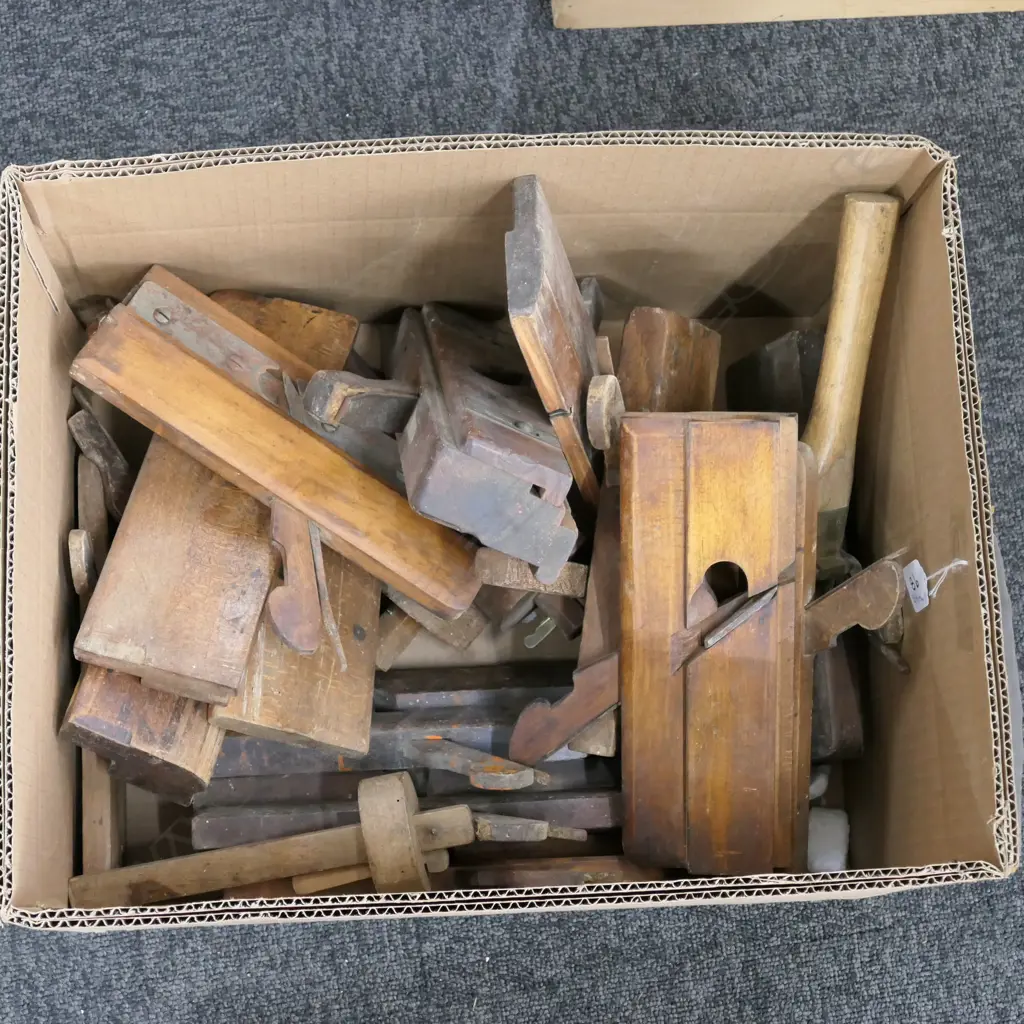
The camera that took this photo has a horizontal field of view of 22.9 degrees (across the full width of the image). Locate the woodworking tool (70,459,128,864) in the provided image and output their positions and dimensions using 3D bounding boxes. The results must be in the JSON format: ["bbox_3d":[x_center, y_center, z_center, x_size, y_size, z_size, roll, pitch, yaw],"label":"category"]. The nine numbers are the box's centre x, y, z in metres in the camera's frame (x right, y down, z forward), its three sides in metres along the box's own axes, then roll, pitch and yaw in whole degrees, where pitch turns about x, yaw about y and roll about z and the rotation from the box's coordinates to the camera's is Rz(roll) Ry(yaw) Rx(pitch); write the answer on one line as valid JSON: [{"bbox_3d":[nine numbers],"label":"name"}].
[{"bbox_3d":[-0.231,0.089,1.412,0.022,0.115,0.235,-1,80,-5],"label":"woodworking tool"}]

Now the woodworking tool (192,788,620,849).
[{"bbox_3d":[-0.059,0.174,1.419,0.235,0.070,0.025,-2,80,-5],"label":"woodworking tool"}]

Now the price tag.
[{"bbox_3d":[0.208,0.038,1.296,0.003,0.036,0.022,-17,83,-11],"label":"price tag"}]

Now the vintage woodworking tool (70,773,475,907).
[{"bbox_3d":[-0.131,0.188,1.367,0.222,0.055,0.065,-10,81,3],"label":"vintage woodworking tool"}]

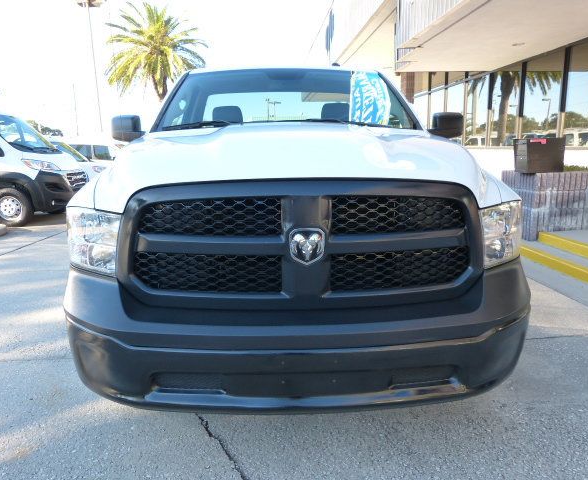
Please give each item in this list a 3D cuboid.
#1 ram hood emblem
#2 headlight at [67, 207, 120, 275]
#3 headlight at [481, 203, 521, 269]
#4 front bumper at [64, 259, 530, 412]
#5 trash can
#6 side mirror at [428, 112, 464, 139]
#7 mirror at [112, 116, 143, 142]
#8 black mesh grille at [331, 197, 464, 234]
[{"bbox_3d":[0.049,0.023,1.617,0.120,0.128,0.030,-1,11,-2],"label":"ram hood emblem"},{"bbox_3d":[-0.818,-0.003,1.858,0.320,0.265,0.300,-1,11,-2],"label":"headlight"},{"bbox_3d":[0.878,-0.030,1.925,0.320,0.265,0.300,-1,11,-2],"label":"headlight"},{"bbox_3d":[0.037,0.373,1.877,1.980,0.520,0.490,-1,11,-2],"label":"front bumper"},{"bbox_3d":[3.088,-1.061,5.817,0.505,0.425,0.277,-2,11,-7],"label":"trash can"},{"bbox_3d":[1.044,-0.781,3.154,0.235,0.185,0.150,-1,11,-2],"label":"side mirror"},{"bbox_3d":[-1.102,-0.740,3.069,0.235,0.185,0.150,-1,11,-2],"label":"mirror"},{"bbox_3d":[0.373,-0.086,1.666,0.520,0.140,0.100,-1,11,-2],"label":"black mesh grille"}]

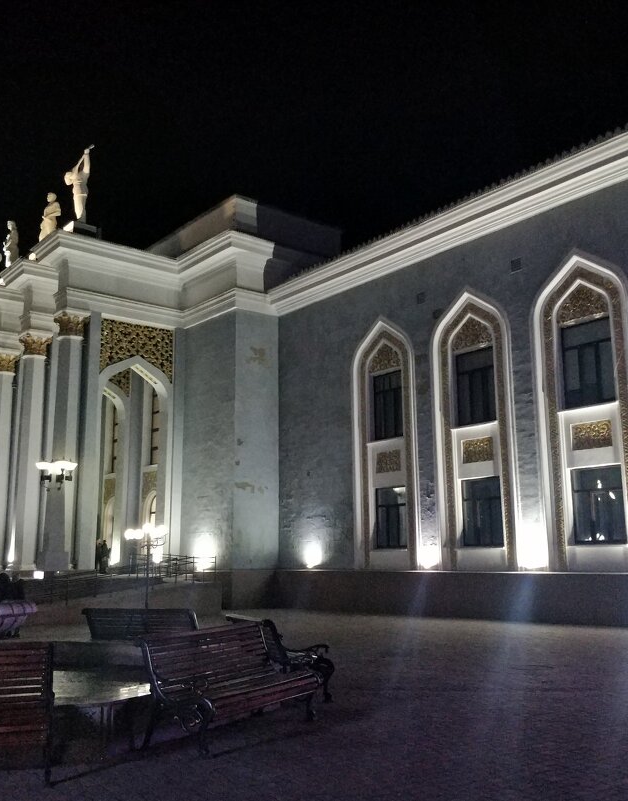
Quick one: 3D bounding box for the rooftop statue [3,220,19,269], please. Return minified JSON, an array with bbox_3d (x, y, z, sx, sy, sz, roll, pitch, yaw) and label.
[{"bbox_3d":[-16.869,-8.634,41.414,0.900,3.006,1.000,9,-15,-40],"label":"rooftop statue"}]

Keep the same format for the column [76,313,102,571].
[{"bbox_3d":[-10.183,1.657,33.029,0.764,11.479,0.950,9,-15,-40],"label":"column"}]

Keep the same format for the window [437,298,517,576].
[{"bbox_3d":[6.252,1.203,28.501,0.500,10.300,3.000,9,-15,-41],"label":"window"}]

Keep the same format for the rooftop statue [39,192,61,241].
[{"bbox_3d":[-13.706,-9.335,38.277,0.900,3.051,1.000,9,-15,-40],"label":"rooftop statue"}]

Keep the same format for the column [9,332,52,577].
[{"bbox_3d":[-14.976,2.490,39.042,1.380,12.550,1.380,9,-15,-41],"label":"column"}]

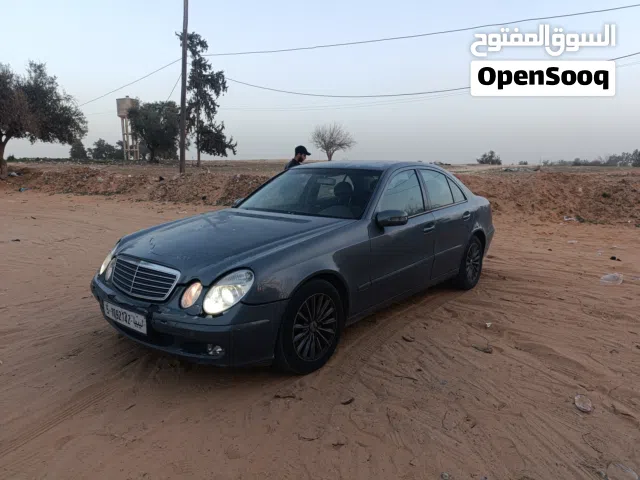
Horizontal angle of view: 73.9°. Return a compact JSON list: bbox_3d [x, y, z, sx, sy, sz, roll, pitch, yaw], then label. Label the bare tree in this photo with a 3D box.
[{"bbox_3d":[1.333,-9.631,42.000,4.450,3.800,4.300,1,10,2],"label":"bare tree"}]

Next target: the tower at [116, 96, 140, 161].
[{"bbox_3d":[-35.129,-20.491,78.000,4.300,11.490,4.300,-4,11,-24],"label":"tower"}]

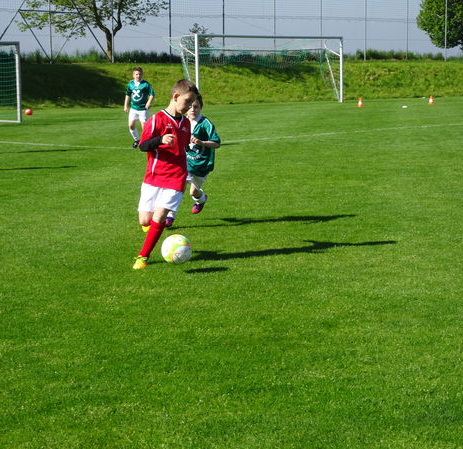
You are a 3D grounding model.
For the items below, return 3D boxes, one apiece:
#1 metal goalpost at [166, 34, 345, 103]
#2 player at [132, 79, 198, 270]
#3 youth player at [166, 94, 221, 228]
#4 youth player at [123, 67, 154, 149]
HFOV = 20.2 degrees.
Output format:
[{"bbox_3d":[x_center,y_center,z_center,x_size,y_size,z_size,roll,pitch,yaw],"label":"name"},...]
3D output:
[{"bbox_3d":[1.056,-5.687,47.948,7.440,2.500,1.500,-7,9,-42],"label":"metal goalpost"},{"bbox_3d":[-0.471,-0.371,9.248,0.410,1.331,0.480,-5,9,-35],"label":"player"},{"bbox_3d":[-0.353,-0.591,11.736,0.450,1.164,0.500,2,7,20],"label":"youth player"},{"bbox_3d":[-1.642,-2.071,22.886,0.500,1.420,0.420,1,7,11],"label":"youth player"}]

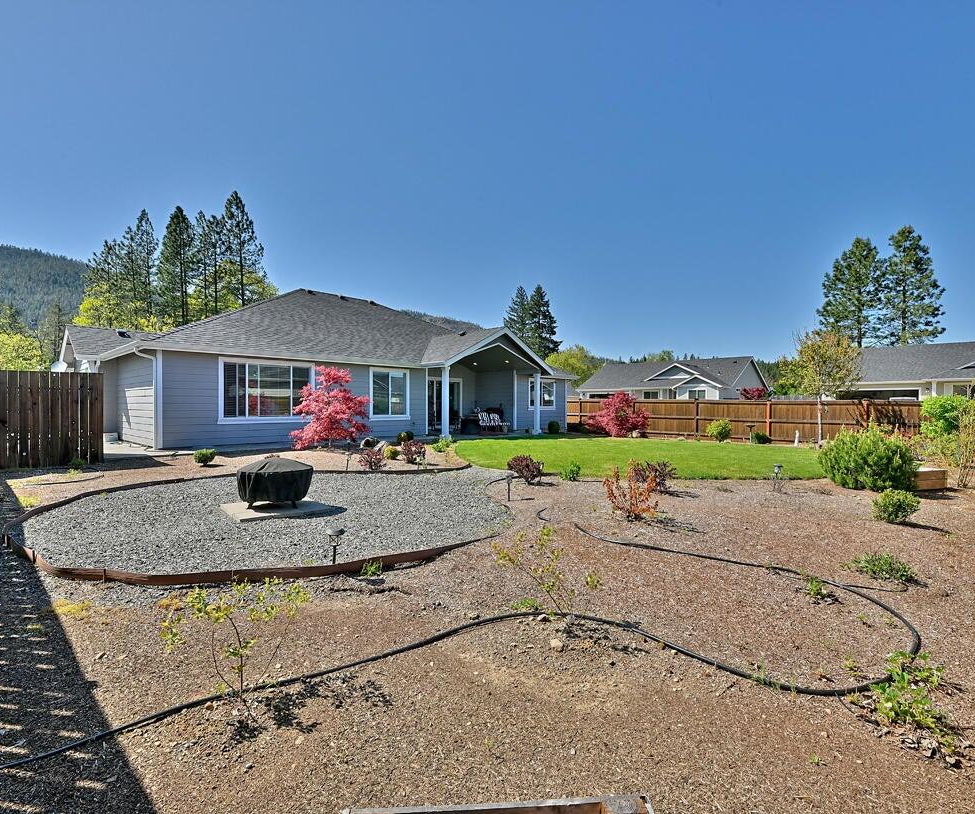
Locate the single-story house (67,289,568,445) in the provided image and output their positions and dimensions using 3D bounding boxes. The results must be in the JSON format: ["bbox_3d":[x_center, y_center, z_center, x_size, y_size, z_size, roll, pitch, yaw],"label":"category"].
[{"bbox_3d":[-6.900,-2.090,21.800,15.500,6.250,18.850,0,0,43],"label":"single-story house"}]

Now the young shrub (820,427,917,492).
[{"bbox_3d":[5.930,0.780,7.450,1.320,0.980,1.250,0,0,0],"label":"young shrub"}]

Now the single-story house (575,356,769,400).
[{"bbox_3d":[19.102,-1.755,48.500,14.200,5.700,13.300,0,0,43],"label":"single-story house"}]

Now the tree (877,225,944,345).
[{"bbox_3d":[44.545,-8.875,50.000,6.000,20.700,6.000,0,0,42],"label":"tree"}]

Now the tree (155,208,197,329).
[{"bbox_3d":[-32.751,-10.025,50.000,4.400,22.000,4.400,0,0,-33],"label":"tree"}]

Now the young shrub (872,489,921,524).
[{"bbox_3d":[4.646,1.125,5.400,0.460,0.385,0.460,0,0,0],"label":"young shrub"}]

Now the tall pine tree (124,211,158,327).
[{"bbox_3d":[-36.542,-9.975,50.000,3.800,21.900,3.800,0,0,-36],"label":"tall pine tree"}]

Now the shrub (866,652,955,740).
[{"bbox_3d":[1.826,1.197,2.050,0.290,0.180,0.300,0,0,42],"label":"shrub"}]

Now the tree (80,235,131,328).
[{"bbox_3d":[-40.227,-8.525,50.000,4.600,19.000,4.600,0,0,-39],"label":"tree"}]

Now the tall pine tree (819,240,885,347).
[{"bbox_3d":[38.227,-8.125,50.000,6.000,19.200,6.000,0,0,37],"label":"tall pine tree"}]

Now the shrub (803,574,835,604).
[{"bbox_3d":[2.110,1.150,3.030,0.170,0.160,0.170,0,0,0],"label":"shrub"}]

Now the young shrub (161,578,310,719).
[{"bbox_3d":[-1.035,0.957,1.950,0.580,0.497,0.500,0,0,0],"label":"young shrub"}]

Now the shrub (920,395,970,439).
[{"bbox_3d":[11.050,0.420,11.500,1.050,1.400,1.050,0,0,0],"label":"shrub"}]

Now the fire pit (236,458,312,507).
[{"bbox_3d":[-2.548,0.893,5.720,0.850,0.546,0.850,0,0,0],"label":"fire pit"}]

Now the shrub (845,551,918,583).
[{"bbox_3d":[2.850,1.130,3.440,0.420,0.190,0.370,0,0,0],"label":"shrub"}]

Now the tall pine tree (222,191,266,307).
[{"bbox_3d":[-31.087,-13.077,60.000,5.200,28.569,5.200,0,0,0],"label":"tall pine tree"}]

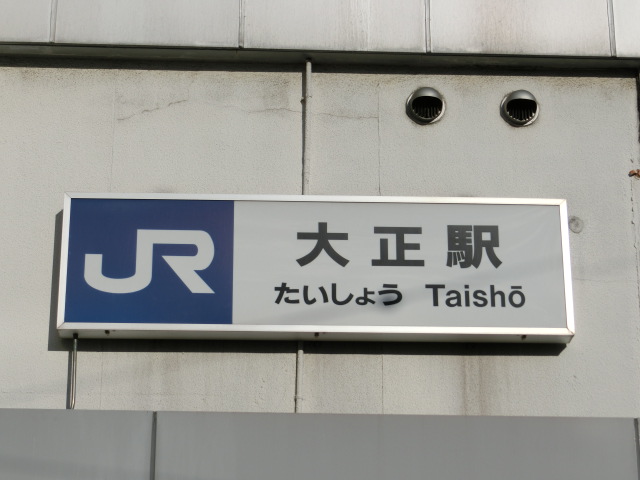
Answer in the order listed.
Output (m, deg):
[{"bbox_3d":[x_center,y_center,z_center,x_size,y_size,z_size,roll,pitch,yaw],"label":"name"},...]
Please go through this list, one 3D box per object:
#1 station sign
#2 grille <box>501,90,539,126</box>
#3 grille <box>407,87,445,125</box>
[{"bbox_3d":[-0.015,0.134,8.161,2.400,0.676,0.142,1,-20,-2],"label":"station sign"},{"bbox_3d":[0.999,-0.665,8.534,0.195,0.195,0.080,1,-20,-2],"label":"grille"},{"bbox_3d":[0.530,-0.675,8.518,0.194,0.194,0.080,1,-20,-2],"label":"grille"}]

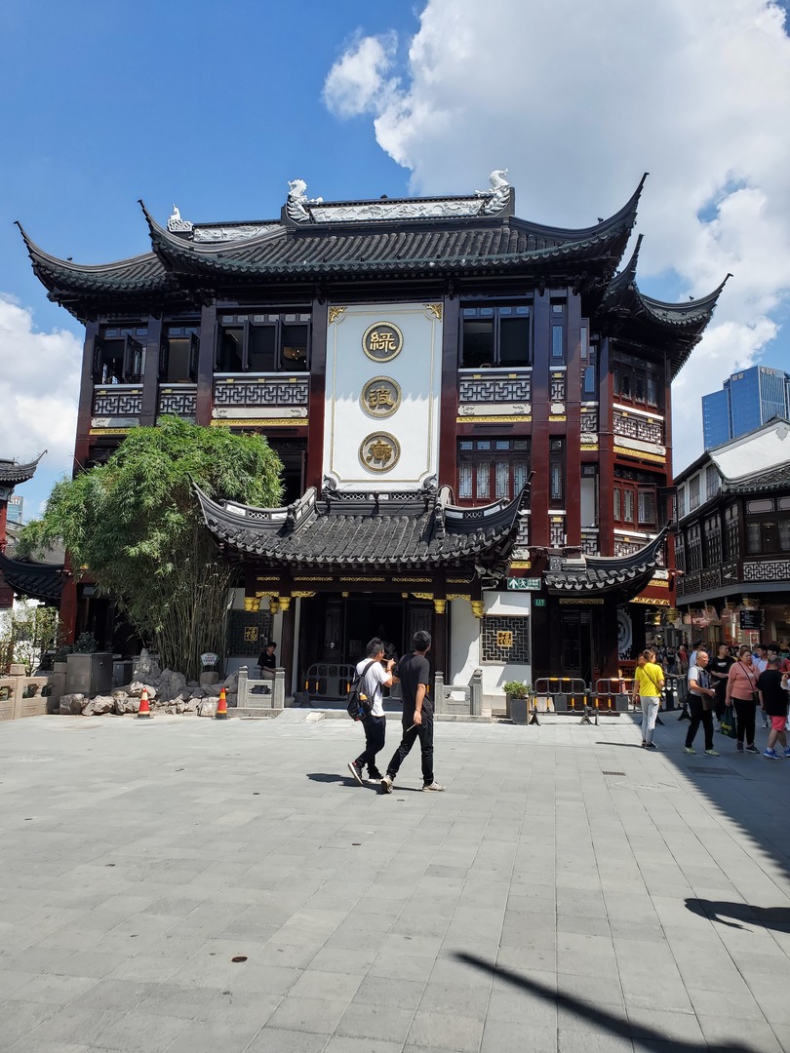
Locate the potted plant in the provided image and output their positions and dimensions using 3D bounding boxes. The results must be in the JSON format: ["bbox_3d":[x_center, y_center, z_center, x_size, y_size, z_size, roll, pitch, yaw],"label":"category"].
[{"bbox_3d":[2.701,3.857,17.391,0.600,0.930,0.520,0,-9,6],"label":"potted plant"}]

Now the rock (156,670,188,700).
[{"bbox_3d":[-4.972,3.536,17.650,0.640,0.670,0.550,0,-8,7],"label":"rock"}]

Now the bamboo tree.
[{"bbox_3d":[-5.674,0.508,18.300,5.400,6.200,4.200,0,-8,7],"label":"bamboo tree"}]

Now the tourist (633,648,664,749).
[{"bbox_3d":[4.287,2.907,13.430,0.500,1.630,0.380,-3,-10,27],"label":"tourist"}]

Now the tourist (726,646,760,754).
[{"bbox_3d":[5.768,2.897,13.204,0.540,1.660,0.380,2,-8,-8],"label":"tourist"}]

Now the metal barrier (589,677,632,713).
[{"bbox_3d":[4.954,3.822,17.238,1.320,0.980,0.450,1,-8,1],"label":"metal barrier"}]

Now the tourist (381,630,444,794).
[{"bbox_3d":[0.268,2.089,9.069,0.600,1.770,0.520,7,-10,-35],"label":"tourist"}]

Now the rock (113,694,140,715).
[{"bbox_3d":[-5.823,3.940,17.540,0.570,0.420,0.450,0,-9,6],"label":"rock"}]

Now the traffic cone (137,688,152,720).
[{"bbox_3d":[-5.172,3.652,16.428,0.360,0.650,0.360,0,-8,7],"label":"traffic cone"}]

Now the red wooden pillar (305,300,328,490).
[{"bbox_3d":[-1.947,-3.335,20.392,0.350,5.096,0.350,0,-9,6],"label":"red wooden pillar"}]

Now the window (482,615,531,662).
[{"bbox_3d":[2.634,2.717,18.916,1.175,1.174,0.100,0,-9,6],"label":"window"}]

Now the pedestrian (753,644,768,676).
[{"bbox_3d":[8.097,3.561,17.572,0.400,1.760,0.500,3,-9,-11],"label":"pedestrian"}]

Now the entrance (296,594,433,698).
[{"bbox_3d":[-0.662,2.789,18.684,3.200,2.500,0.700,0,-9,8],"label":"entrance"}]

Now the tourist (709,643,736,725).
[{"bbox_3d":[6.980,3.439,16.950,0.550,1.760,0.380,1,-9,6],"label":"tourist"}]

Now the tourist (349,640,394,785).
[{"bbox_3d":[-0.254,2.211,9.576,0.560,1.690,0.470,8,-11,-36],"label":"tourist"}]

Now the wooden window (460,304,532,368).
[{"bbox_3d":[2.578,-4.830,20.164,1.806,1.691,0.150,0,-9,6],"label":"wooden window"}]

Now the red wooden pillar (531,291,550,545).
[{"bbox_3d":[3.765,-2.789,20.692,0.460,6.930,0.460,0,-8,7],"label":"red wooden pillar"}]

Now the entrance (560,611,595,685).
[{"bbox_3d":[4.454,3.284,19.416,0.850,2.500,0.250,0,-9,8],"label":"entrance"}]

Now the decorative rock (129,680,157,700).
[{"bbox_3d":[-5.545,3.625,17.400,0.550,0.410,0.450,0,-8,7],"label":"decorative rock"}]

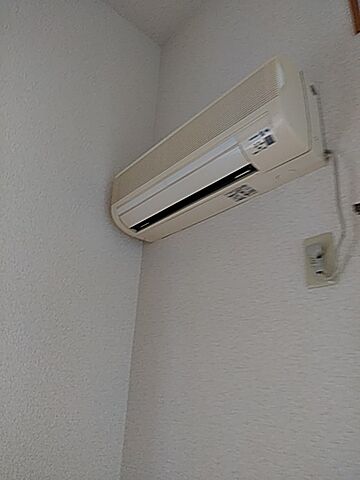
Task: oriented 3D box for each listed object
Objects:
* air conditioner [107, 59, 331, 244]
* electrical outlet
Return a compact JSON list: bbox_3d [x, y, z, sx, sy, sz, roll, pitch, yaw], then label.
[{"bbox_3d":[0.062,-0.238,1.192,0.195,0.268,0.745,20,-28,-35],"label":"air conditioner"},{"bbox_3d":[0.321,0.048,0.858,0.020,0.122,0.073,20,-28,-35],"label":"electrical outlet"}]

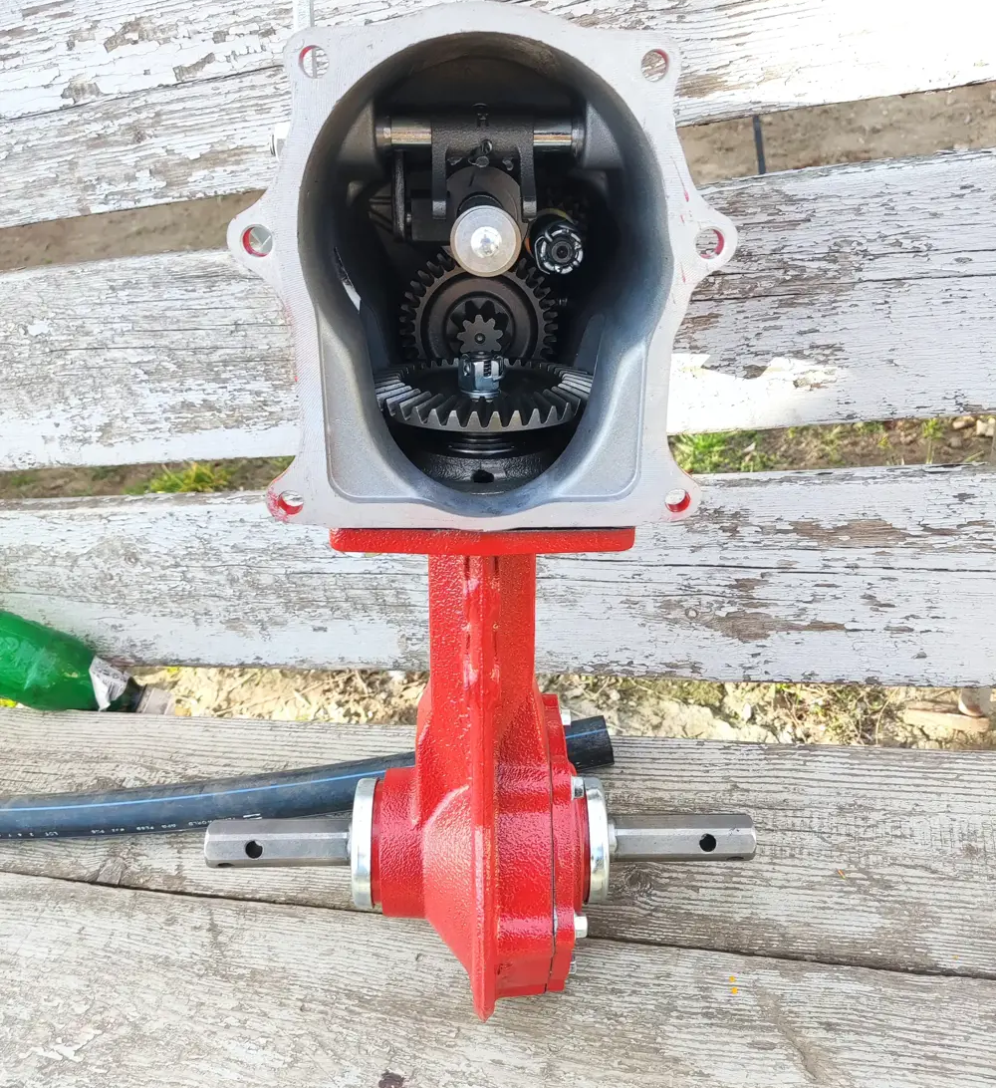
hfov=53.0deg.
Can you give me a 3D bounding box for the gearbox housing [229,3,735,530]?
[{"bbox_3d":[-0.008,-0.124,0.445,0.186,0.192,0.155,0,23,-2],"label":"gearbox housing"}]

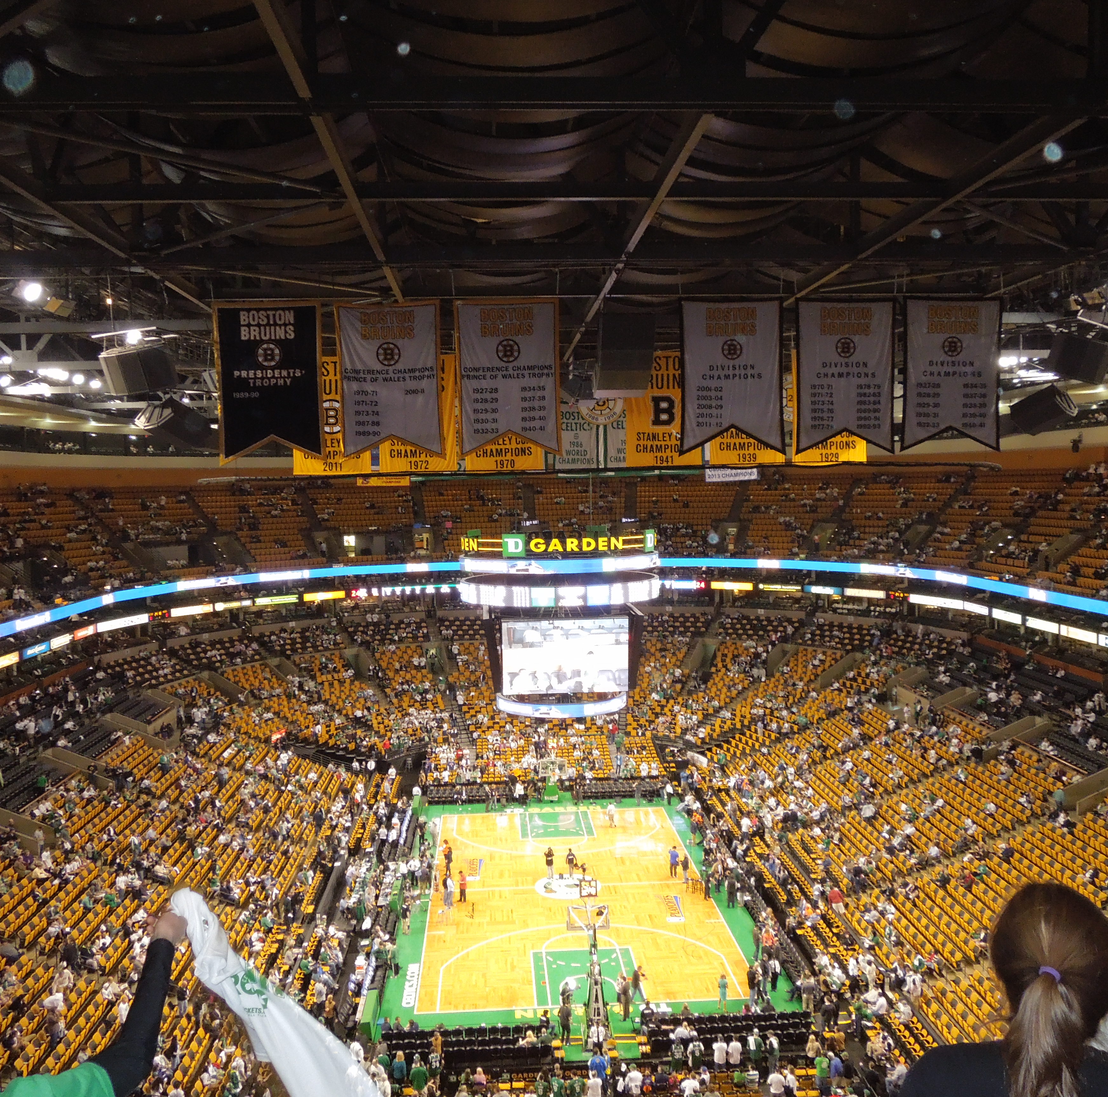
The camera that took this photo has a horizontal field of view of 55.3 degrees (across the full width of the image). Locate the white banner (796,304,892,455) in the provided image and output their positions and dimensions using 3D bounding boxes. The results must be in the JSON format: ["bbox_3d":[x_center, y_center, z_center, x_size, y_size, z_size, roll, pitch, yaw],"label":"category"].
[{"bbox_3d":[10.946,-6.494,39.758,3.692,5.763,0.200,-1,3,-3],"label":"white banner"}]

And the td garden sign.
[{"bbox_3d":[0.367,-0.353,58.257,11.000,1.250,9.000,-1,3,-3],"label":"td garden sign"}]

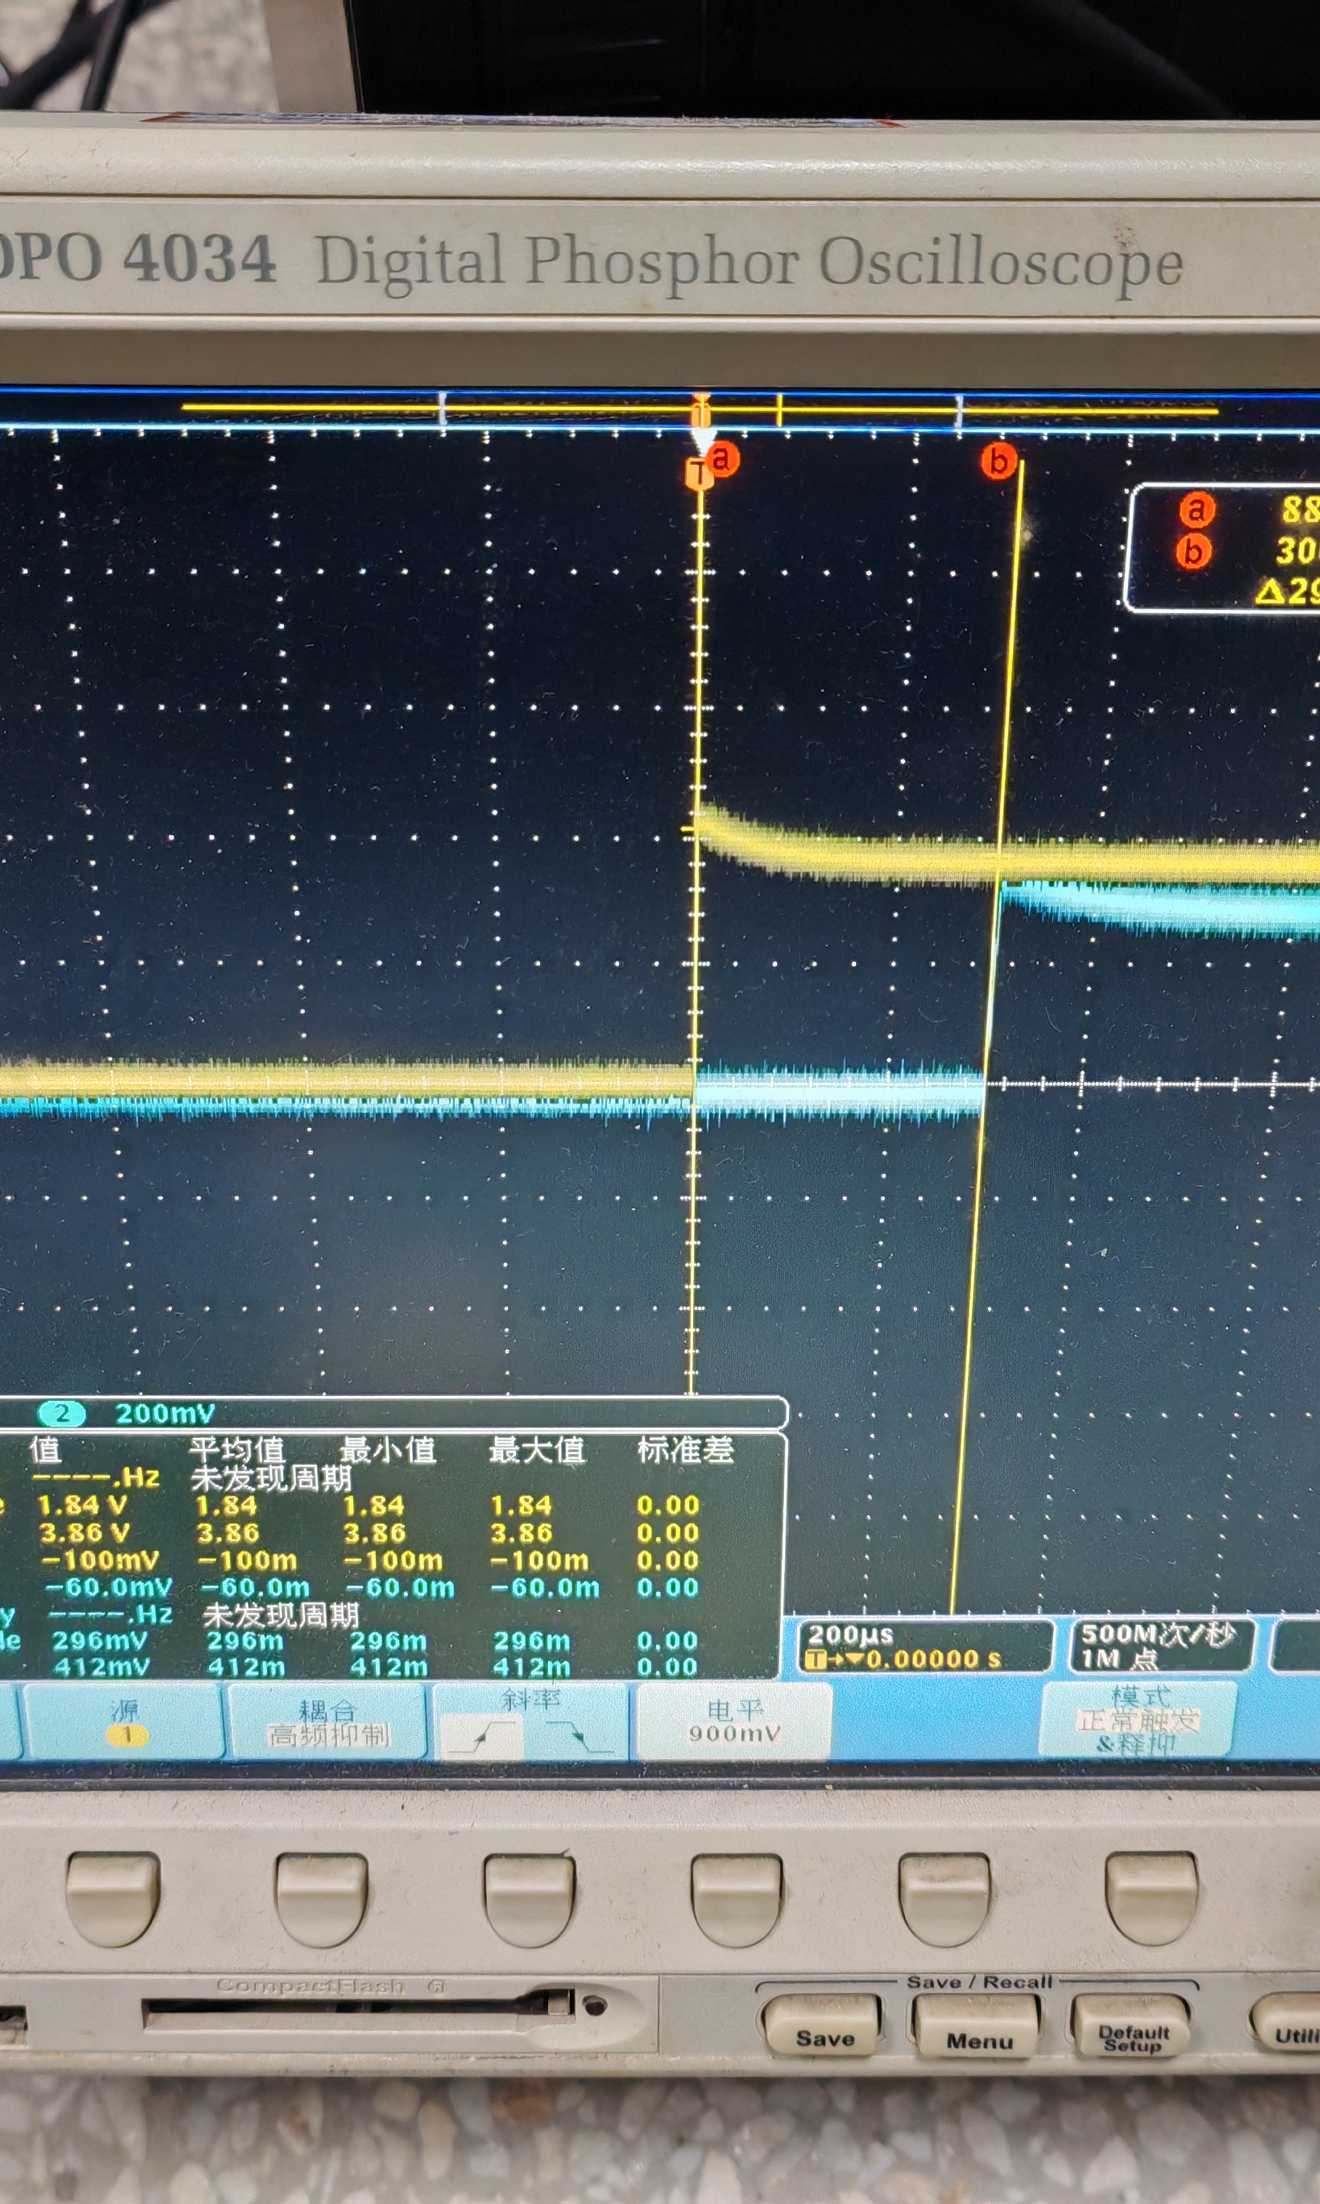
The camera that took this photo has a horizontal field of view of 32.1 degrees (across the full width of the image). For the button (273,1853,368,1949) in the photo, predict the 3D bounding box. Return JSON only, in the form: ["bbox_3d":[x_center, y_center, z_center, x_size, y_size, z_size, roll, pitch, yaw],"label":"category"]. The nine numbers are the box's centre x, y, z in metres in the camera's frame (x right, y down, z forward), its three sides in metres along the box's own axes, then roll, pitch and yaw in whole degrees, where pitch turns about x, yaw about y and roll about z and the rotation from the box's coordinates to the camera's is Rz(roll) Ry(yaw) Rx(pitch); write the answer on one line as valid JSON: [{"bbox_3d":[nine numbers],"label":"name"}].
[{"bbox_3d":[-0.039,0.093,0.266,0.010,0.009,0.005,0,22,-1],"label":"button"}]

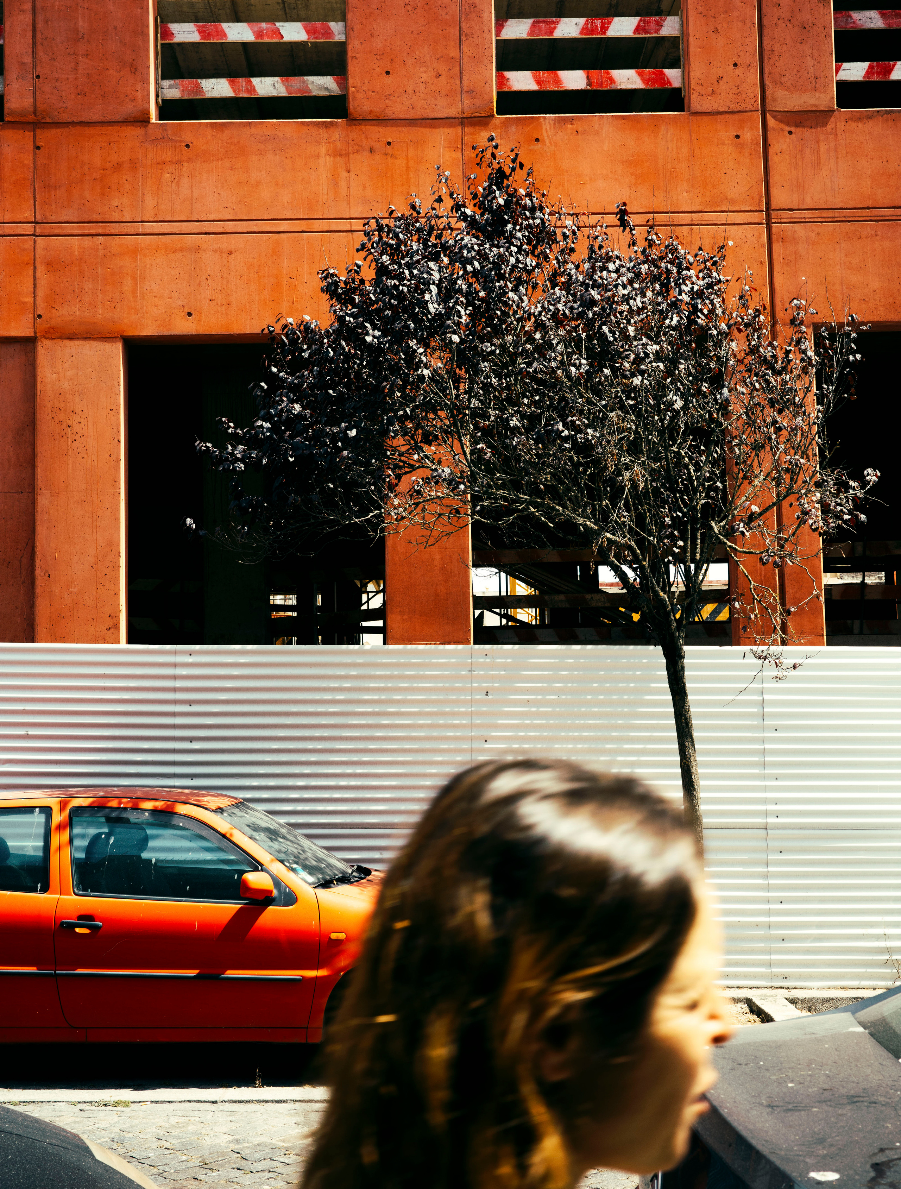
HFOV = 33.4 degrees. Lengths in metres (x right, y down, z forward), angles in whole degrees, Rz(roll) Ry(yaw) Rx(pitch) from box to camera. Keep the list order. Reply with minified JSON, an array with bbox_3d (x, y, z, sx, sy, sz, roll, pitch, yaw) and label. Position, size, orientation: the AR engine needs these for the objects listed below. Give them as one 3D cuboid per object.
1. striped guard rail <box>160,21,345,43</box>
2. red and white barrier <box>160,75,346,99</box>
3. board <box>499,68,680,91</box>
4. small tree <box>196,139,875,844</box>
[{"bbox_3d":[-1.597,-4.545,12.138,1.530,0.155,0.030,0,-4,0],"label":"striped guard rail"},{"bbox_3d":[-1.702,-4.406,13.058,1.630,0.153,0.030,-2,-4,-1],"label":"red and white barrier"},{"bbox_3d":[1.111,-4.154,12.104,1.530,0.155,0.030,-1,-4,0],"label":"board"},{"bbox_3d":[0.488,-0.117,8.433,3.750,5.020,3.400,-1,-4,0],"label":"small tree"}]

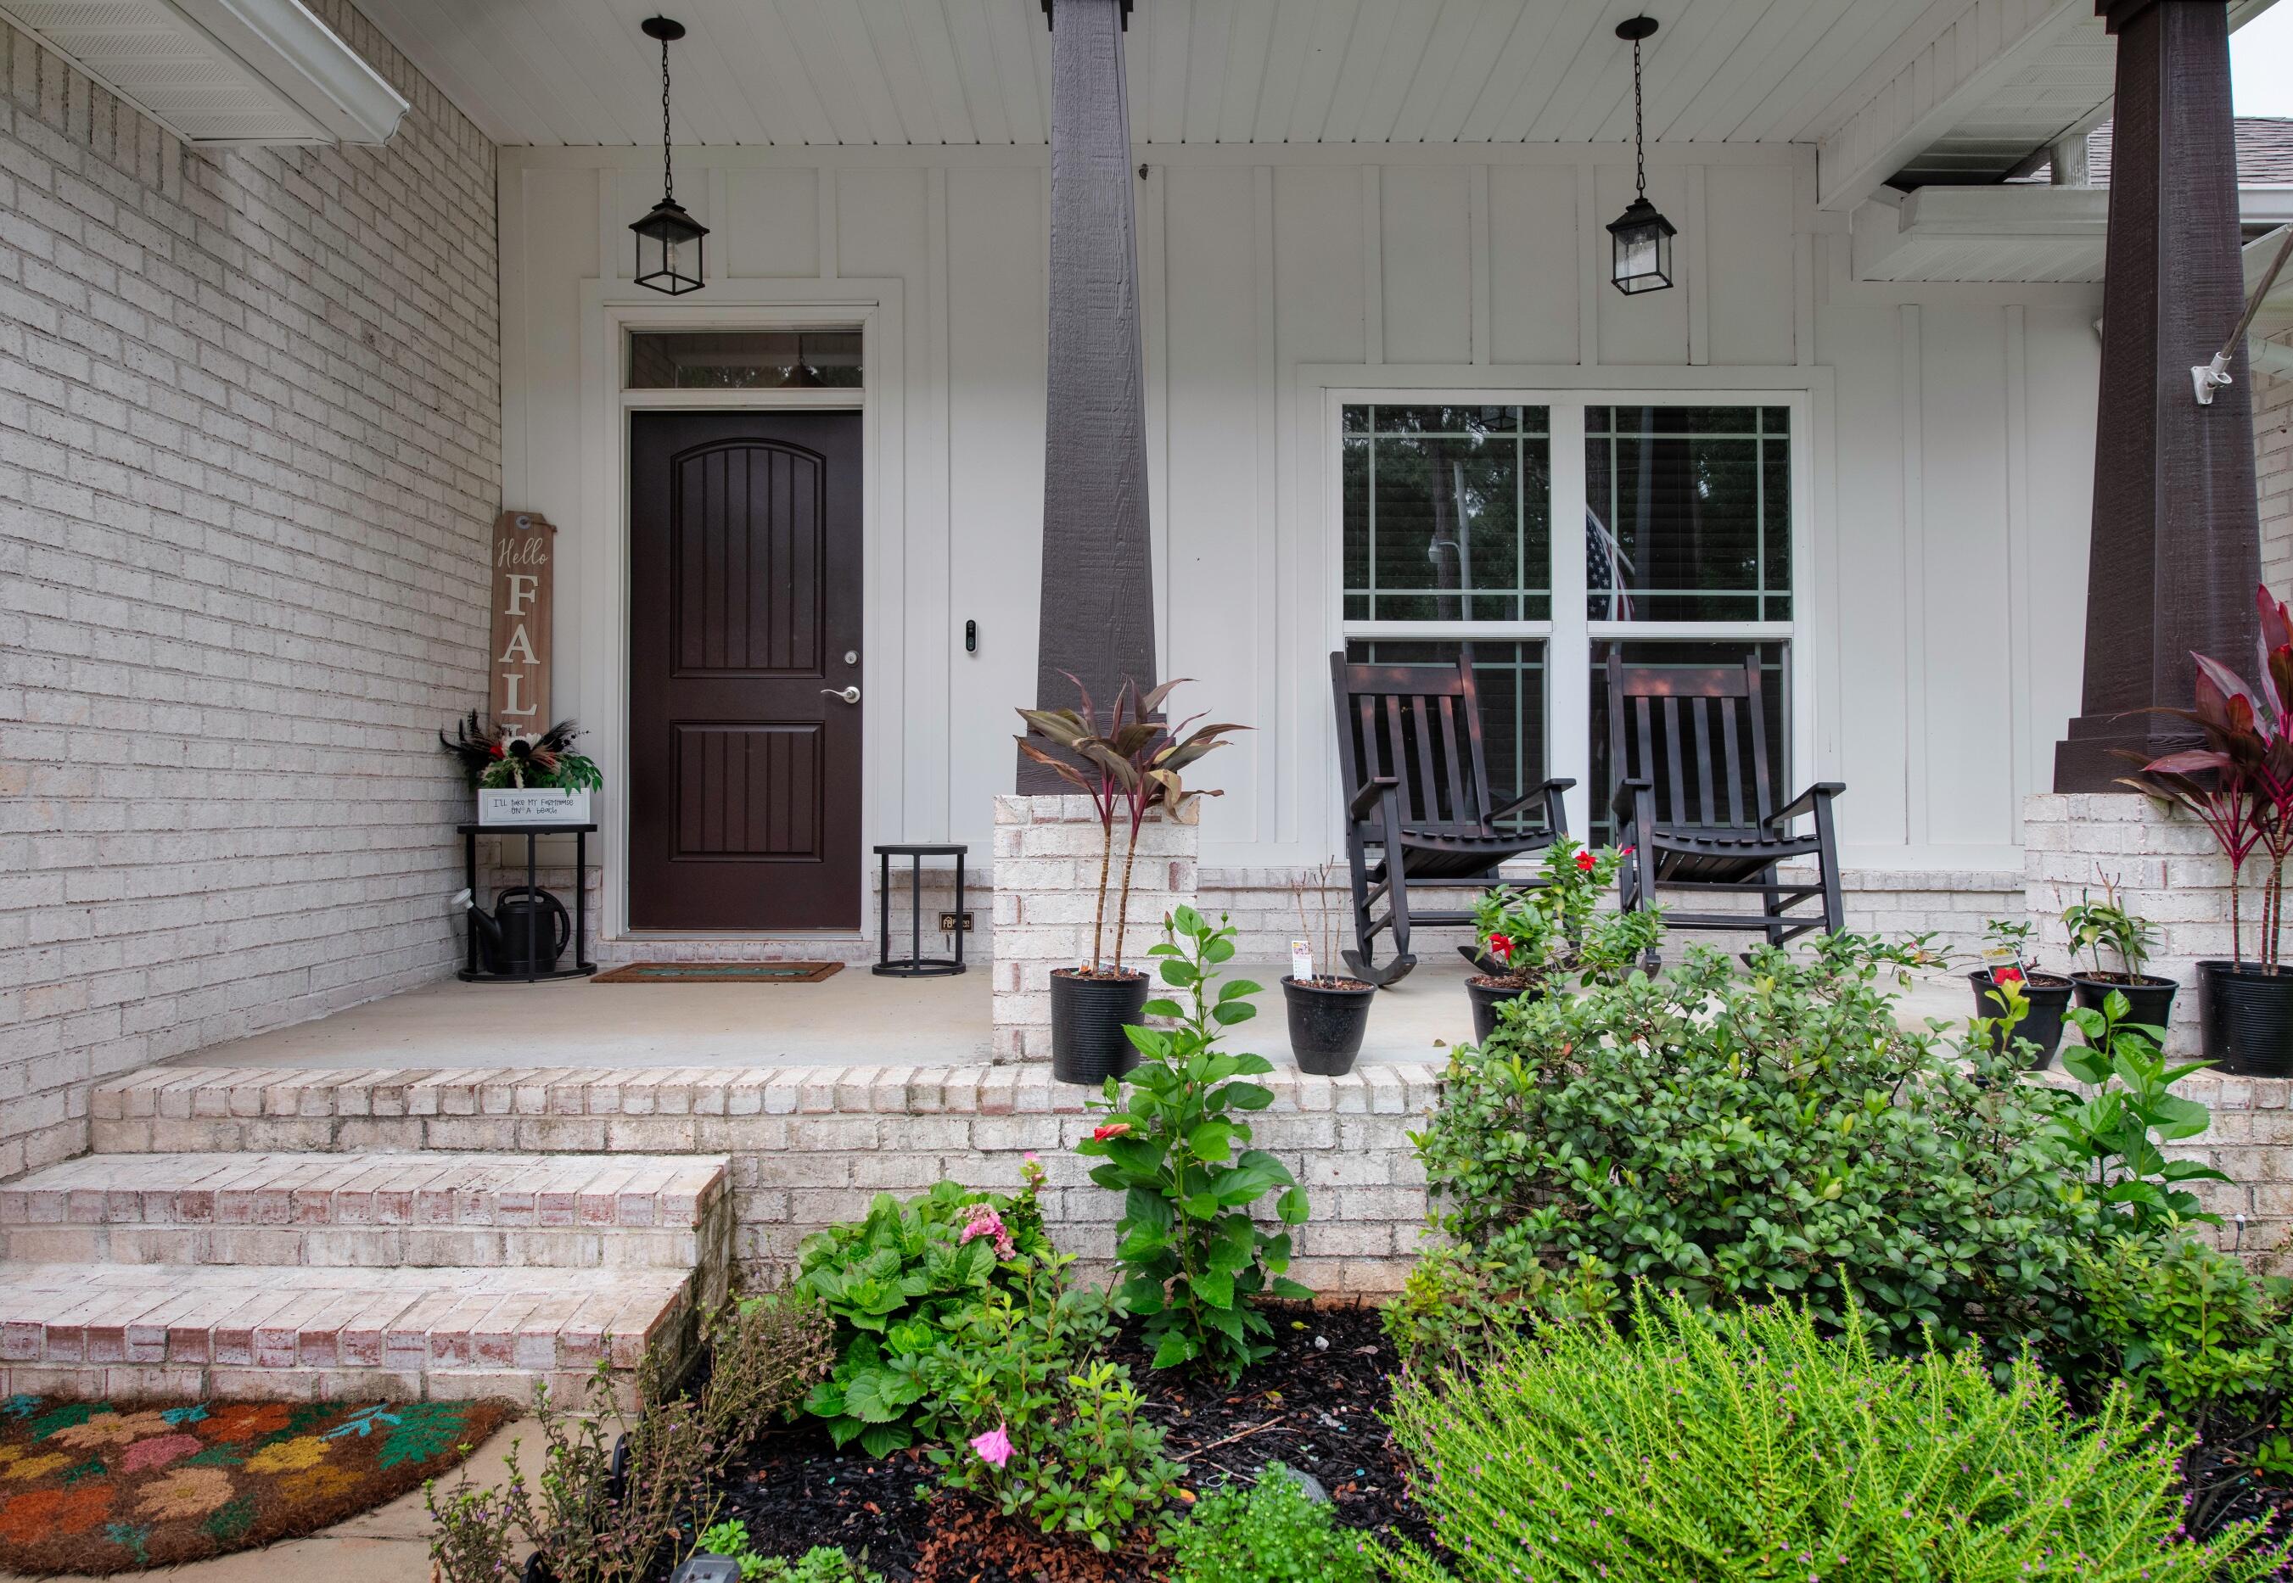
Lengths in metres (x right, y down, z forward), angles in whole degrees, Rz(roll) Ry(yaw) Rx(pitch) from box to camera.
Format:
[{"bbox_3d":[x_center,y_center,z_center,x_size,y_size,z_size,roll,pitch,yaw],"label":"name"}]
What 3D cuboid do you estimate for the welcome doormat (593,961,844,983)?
[{"bbox_3d":[-1.539,0.662,5.304,0.790,0.017,0.450,0,-1,4],"label":"welcome doormat"}]

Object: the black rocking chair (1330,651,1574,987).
[{"bbox_3d":[1.000,0.081,5.050,0.680,1.179,0.870,0,-1,-8],"label":"black rocking chair"}]

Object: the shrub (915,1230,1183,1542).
[{"bbox_3d":[-0.148,0.925,2.331,0.430,0.375,0.460,0,-1,0],"label":"shrub"}]

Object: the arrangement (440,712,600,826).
[{"bbox_3d":[-2.200,-0.082,5.130,0.550,0.400,0.320,0,0,-12],"label":"arrangement"}]

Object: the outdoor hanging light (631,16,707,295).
[{"bbox_3d":[-1.572,-2.086,4.790,0.172,0.850,0.172,-1,-1,36],"label":"outdoor hanging light"}]

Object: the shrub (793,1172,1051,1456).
[{"bbox_3d":[-0.403,0.906,2.631,0.470,0.440,0.480,0,-1,0],"label":"shrub"}]

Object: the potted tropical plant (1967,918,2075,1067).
[{"bbox_3d":[2.140,0.490,3.550,0.232,0.360,0.232,0,0,0],"label":"potted tropical plant"}]

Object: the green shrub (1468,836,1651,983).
[{"bbox_3d":[0.986,0.291,3.457,0.430,0.350,0.380,0,-1,0],"label":"green shrub"}]

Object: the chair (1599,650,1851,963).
[{"bbox_3d":[1.940,0.085,4.950,0.680,1.160,0.840,0,0,9],"label":"chair"}]

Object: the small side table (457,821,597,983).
[{"bbox_3d":[-2.220,0.395,5.220,0.460,0.550,0.460,0,0,0],"label":"small side table"}]

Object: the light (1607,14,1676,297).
[{"bbox_3d":[1.612,-2.074,4.745,0.170,0.850,0.170,0,-1,35],"label":"light"}]

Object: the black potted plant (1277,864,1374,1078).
[{"bbox_3d":[0.431,0.412,3.446,0.225,0.490,0.225,0,-1,0],"label":"black potted plant"}]

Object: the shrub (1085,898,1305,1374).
[{"bbox_3d":[0.092,0.679,2.814,0.455,0.895,0.440,0,-1,0],"label":"shrub"}]

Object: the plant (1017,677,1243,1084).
[{"bbox_3d":[-0.037,0.200,3.370,0.530,0.935,0.460,0,0,0],"label":"plant"}]

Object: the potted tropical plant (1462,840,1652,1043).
[{"bbox_3d":[0.986,0.386,3.457,0.430,0.540,0.400,0,-1,0],"label":"potted tropical plant"}]

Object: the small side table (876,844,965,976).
[{"bbox_3d":[-0.820,0.433,5.290,0.340,0.475,0.340,0,0,0],"label":"small side table"}]

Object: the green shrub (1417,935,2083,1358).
[{"bbox_3d":[1.166,0.695,2.813,1.330,0.840,0.920,0,-1,0],"label":"green shrub"}]

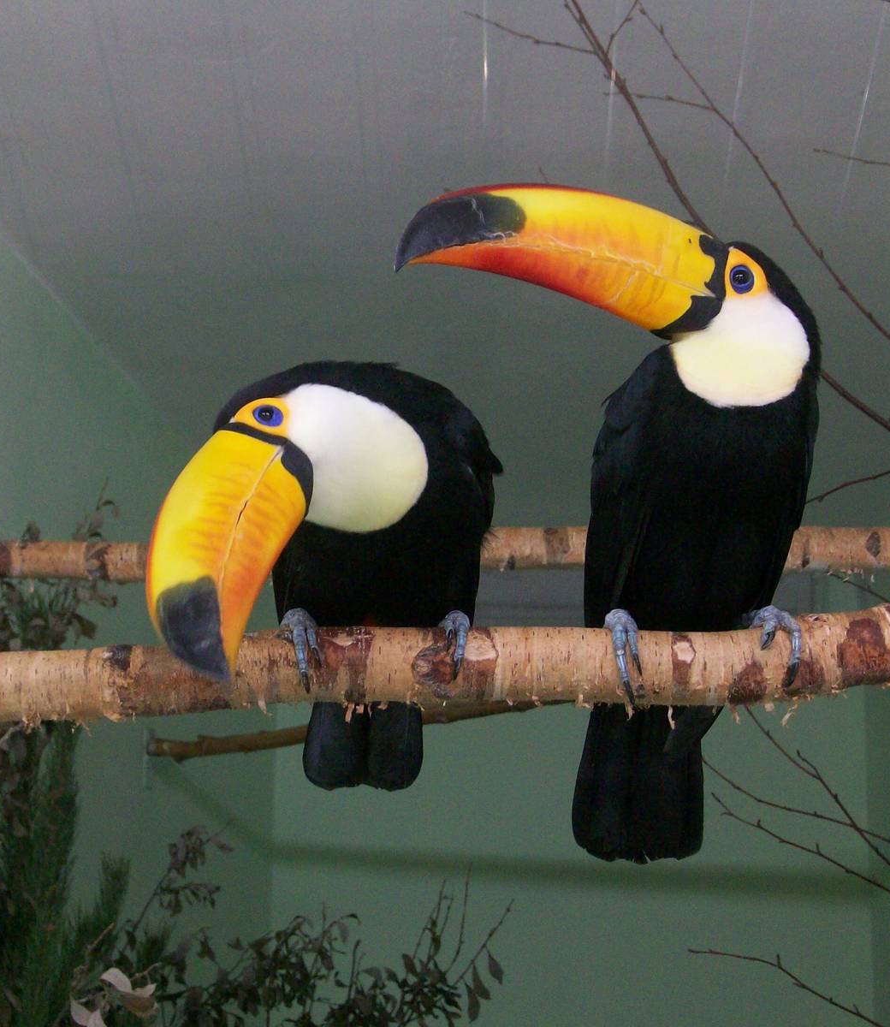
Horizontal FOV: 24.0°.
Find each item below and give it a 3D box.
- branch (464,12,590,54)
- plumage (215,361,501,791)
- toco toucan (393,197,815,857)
[{"bbox_3d":[0.071,-0.413,1.800,0.113,0.010,0.020,17,-12,0],"label":"branch"},{"bbox_3d":[-0.041,0.033,1.205,0.155,0.240,0.250,0,-12,3],"label":"plumage"},{"bbox_3d":[0.081,0.017,1.236,0.258,0.360,0.205,3,-12,-12],"label":"toco toucan"}]

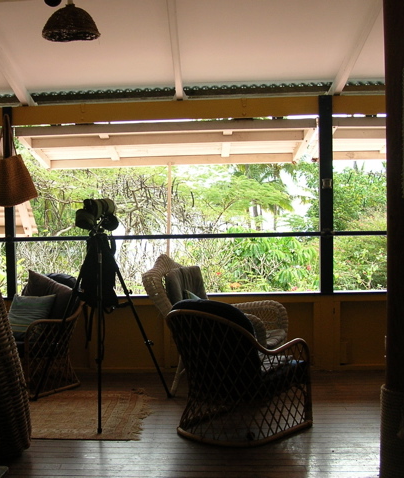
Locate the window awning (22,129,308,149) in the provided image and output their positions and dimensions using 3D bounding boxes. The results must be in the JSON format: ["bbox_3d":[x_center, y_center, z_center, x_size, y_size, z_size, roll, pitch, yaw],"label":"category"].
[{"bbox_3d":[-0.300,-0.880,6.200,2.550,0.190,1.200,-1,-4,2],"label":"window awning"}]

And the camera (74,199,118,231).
[{"bbox_3d":[-0.769,-0.170,4.858,0.220,0.260,0.280,2,5,37],"label":"camera"}]

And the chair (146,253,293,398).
[{"bbox_3d":[0.149,0.681,5.399,0.950,1.070,0.710,0,4,23],"label":"chair"}]

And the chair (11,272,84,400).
[{"bbox_3d":[-1.322,0.774,5.640,0.700,0.920,0.690,-5,5,-44],"label":"chair"}]

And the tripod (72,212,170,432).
[{"bbox_3d":[-0.809,0.576,4.810,1.030,1.400,0.850,-1,4,4],"label":"tripod"}]

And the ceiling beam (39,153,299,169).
[{"bbox_3d":[-0.301,-0.837,7.074,2.600,0.100,0.060,-1,4,4],"label":"ceiling beam"}]

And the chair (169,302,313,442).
[{"bbox_3d":[0.256,0.839,4.410,0.700,0.880,0.740,2,5,42],"label":"chair"}]

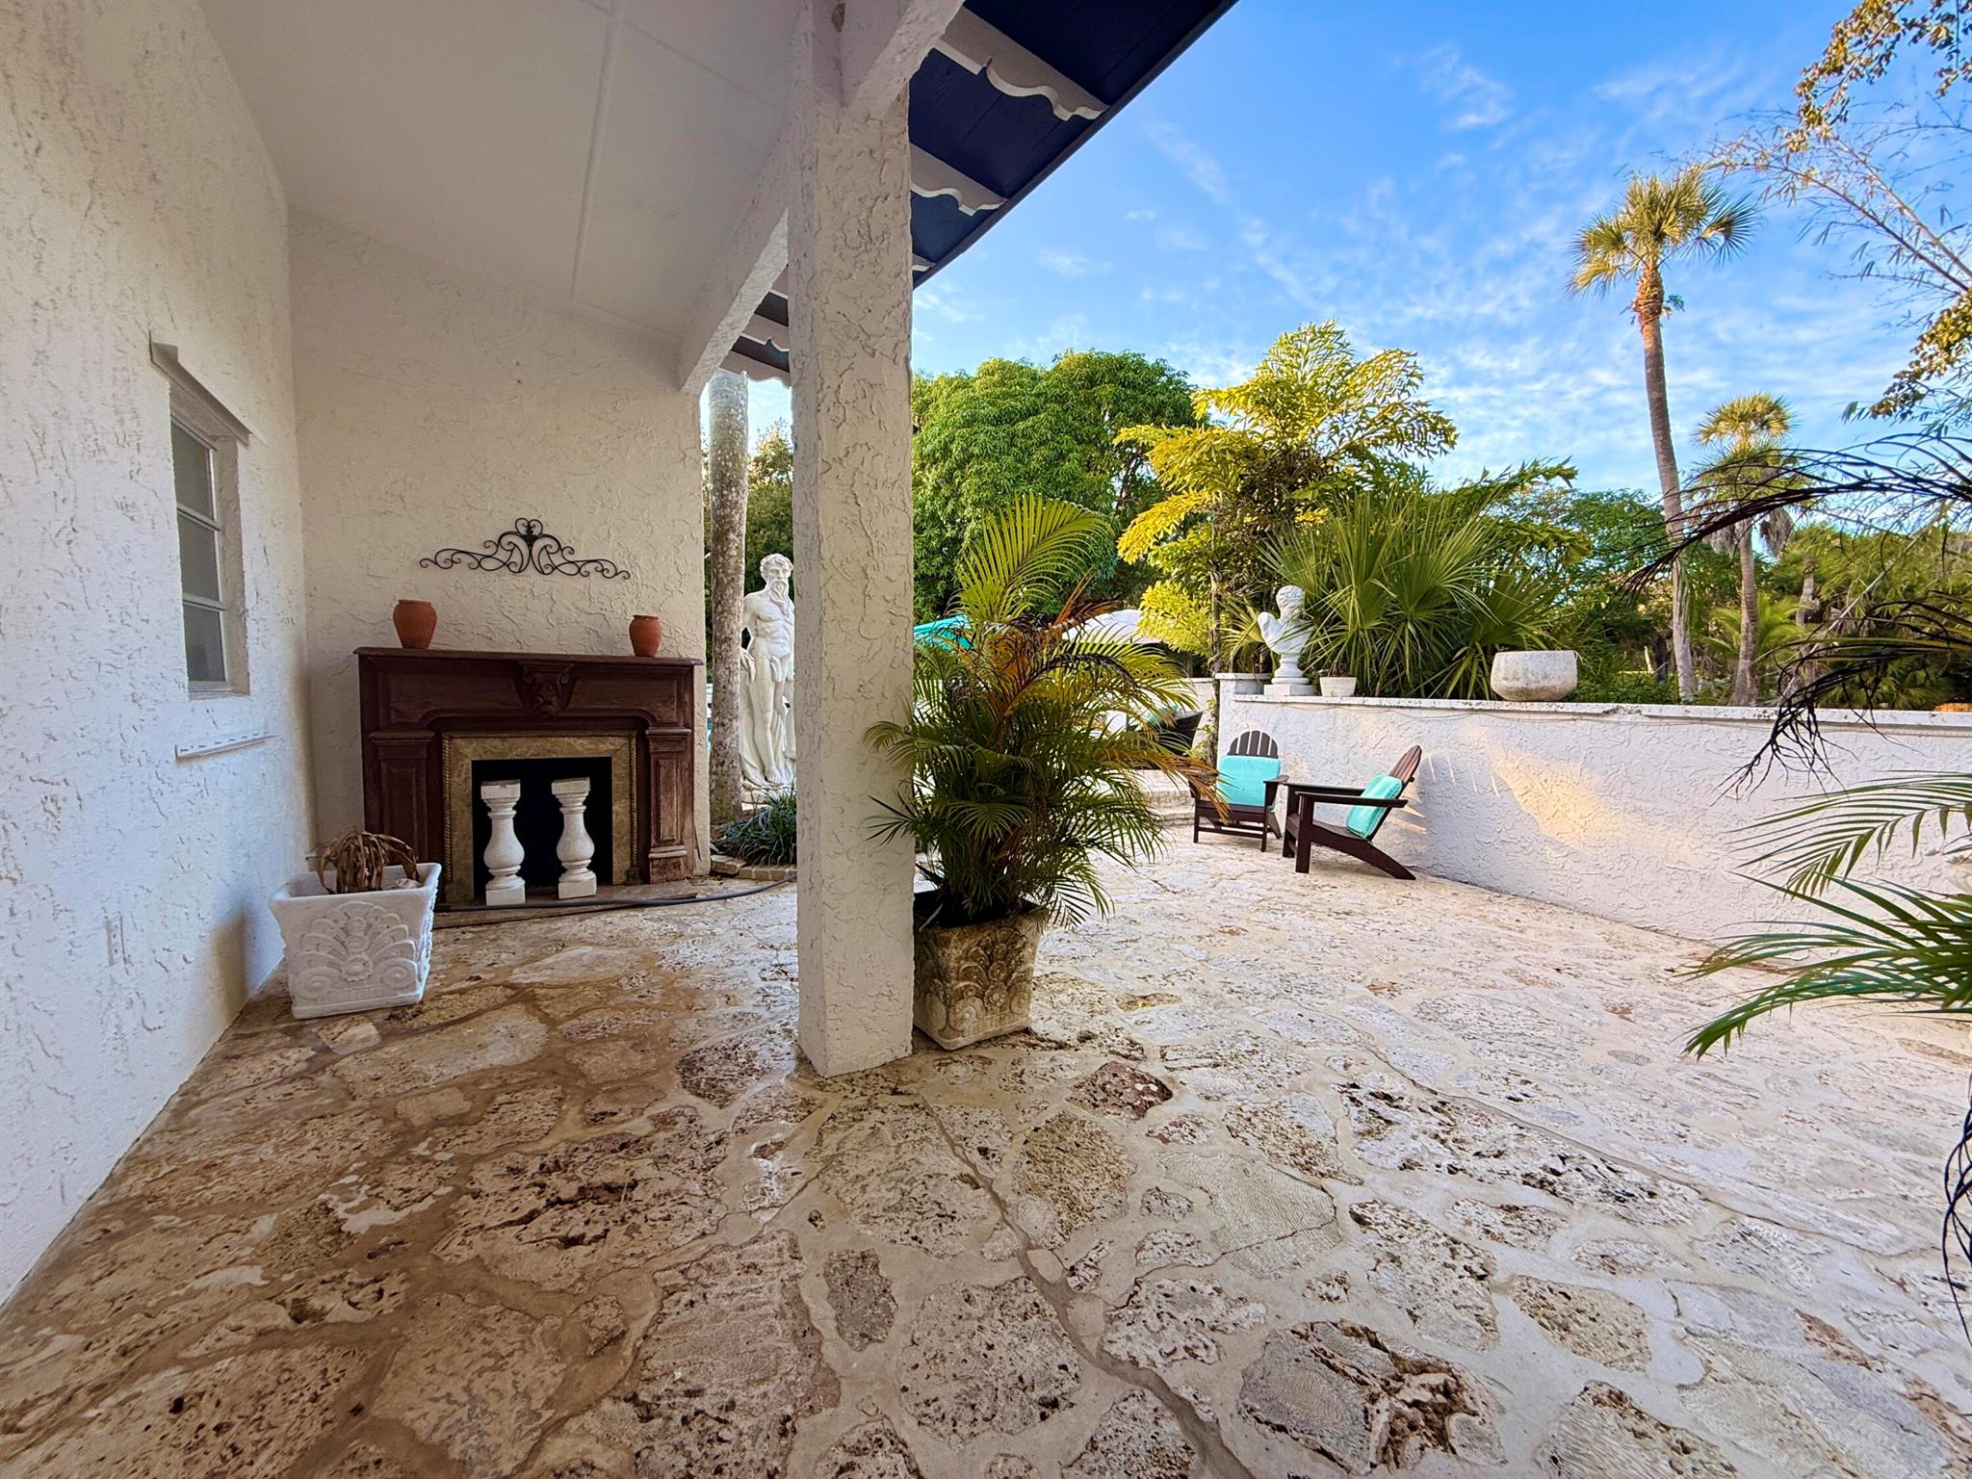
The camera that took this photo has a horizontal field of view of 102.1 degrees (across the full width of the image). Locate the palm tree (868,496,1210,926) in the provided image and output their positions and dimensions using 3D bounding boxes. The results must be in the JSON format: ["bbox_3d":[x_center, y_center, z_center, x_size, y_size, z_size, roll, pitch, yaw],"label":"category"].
[{"bbox_3d":[0.142,-0.114,2.847,1.150,1.500,1.080,0,4,0],"label":"palm tree"}]

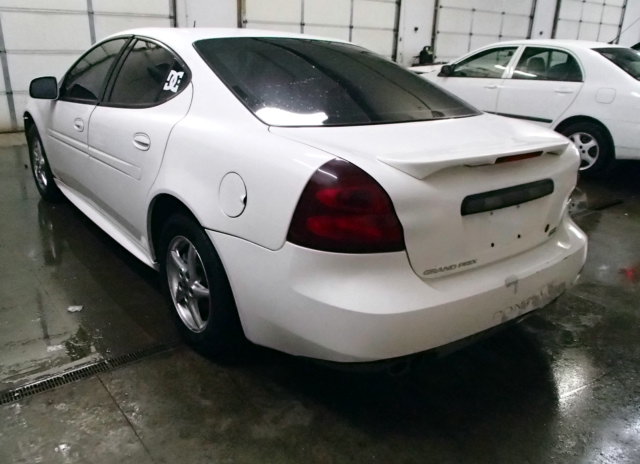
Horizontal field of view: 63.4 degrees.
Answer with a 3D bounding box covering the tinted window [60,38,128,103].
[{"bbox_3d":[-1.511,-1.059,3.399,0.070,0.450,0.980,15,7,-43],"label":"tinted window"}]

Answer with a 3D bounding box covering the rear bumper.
[{"bbox_3d":[0.512,0.105,2.320,1.810,0.460,0.860,-13,25,-37],"label":"rear bumper"}]

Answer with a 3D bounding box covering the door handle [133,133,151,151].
[{"bbox_3d":[-0.826,-0.425,2.423,0.045,0.095,0.200,-13,25,-37],"label":"door handle"}]

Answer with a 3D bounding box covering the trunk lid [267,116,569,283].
[{"bbox_3d":[0.543,-0.213,2.190,1.400,0.470,0.690,-13,25,-37],"label":"trunk lid"}]

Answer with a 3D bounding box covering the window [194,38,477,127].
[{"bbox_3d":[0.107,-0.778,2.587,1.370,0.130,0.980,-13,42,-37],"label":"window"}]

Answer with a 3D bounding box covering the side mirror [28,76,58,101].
[{"bbox_3d":[-1.884,-0.980,3.536,0.210,0.160,0.130,-13,25,-37],"label":"side mirror"}]

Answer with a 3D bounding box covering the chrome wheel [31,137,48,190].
[{"bbox_3d":[-2.302,-0.597,4.420,0.170,0.450,0.450,-13,25,-37],"label":"chrome wheel"}]

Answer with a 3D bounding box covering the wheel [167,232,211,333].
[{"bbox_3d":[-0.534,0.225,2.400,0.170,0.455,0.455,-13,25,-37],"label":"wheel"}]

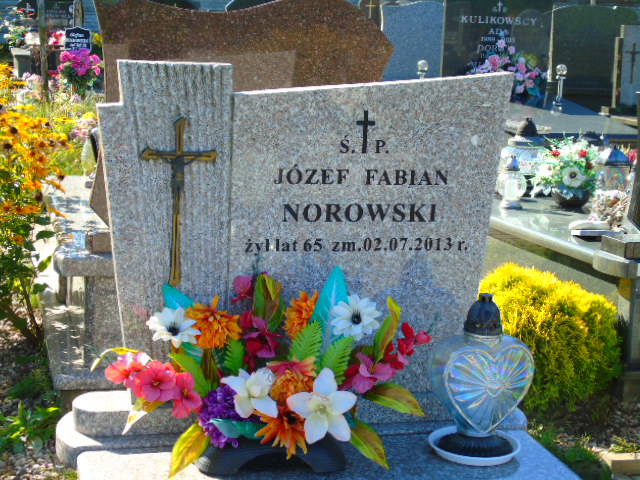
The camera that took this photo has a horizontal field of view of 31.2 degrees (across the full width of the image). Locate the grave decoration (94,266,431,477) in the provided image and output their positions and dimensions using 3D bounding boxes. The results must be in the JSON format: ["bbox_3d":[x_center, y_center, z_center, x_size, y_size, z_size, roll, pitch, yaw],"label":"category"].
[{"bbox_3d":[-0.124,0.240,2.212,0.610,0.370,0.280,0,11,-12],"label":"grave decoration"}]

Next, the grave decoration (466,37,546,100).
[{"bbox_3d":[1.358,-1.235,8.300,0.550,0.470,0.380,0,11,-12],"label":"grave decoration"}]

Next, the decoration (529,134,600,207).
[{"bbox_3d":[0.896,-0.247,4.200,0.245,0.265,0.235,0,11,-12],"label":"decoration"}]

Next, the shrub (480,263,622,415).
[{"bbox_3d":[0.625,0.268,3.150,0.400,0.390,0.380,0,11,-12],"label":"shrub"}]

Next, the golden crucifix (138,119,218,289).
[{"bbox_3d":[-0.275,-0.075,2.236,0.150,0.338,0.030,0,11,-12],"label":"golden crucifix"}]

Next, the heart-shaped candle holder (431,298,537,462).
[{"bbox_3d":[0.315,0.266,2.273,0.185,0.325,0.175,0,11,-12],"label":"heart-shaped candle holder"}]

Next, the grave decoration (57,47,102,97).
[{"bbox_3d":[-1.854,-1.278,8.800,0.340,0.390,0.320,0,11,-12],"label":"grave decoration"}]

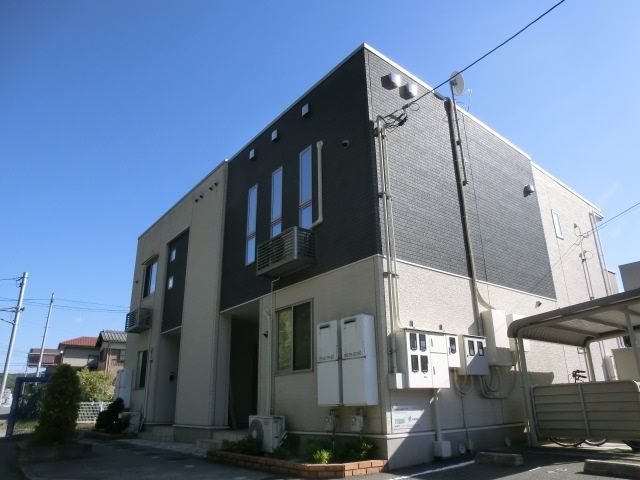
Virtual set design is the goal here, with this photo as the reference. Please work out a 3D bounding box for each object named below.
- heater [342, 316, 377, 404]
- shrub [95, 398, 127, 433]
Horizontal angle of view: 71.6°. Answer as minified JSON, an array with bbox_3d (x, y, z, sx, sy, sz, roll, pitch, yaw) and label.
[{"bbox_3d":[0.559,1.716,6.323,0.235,1.210,0.490,14,-25,-36],"label":"heater"},{"bbox_3d":[-6.556,5.492,13.885,0.800,1.020,0.850,15,-25,-37],"label":"shrub"}]

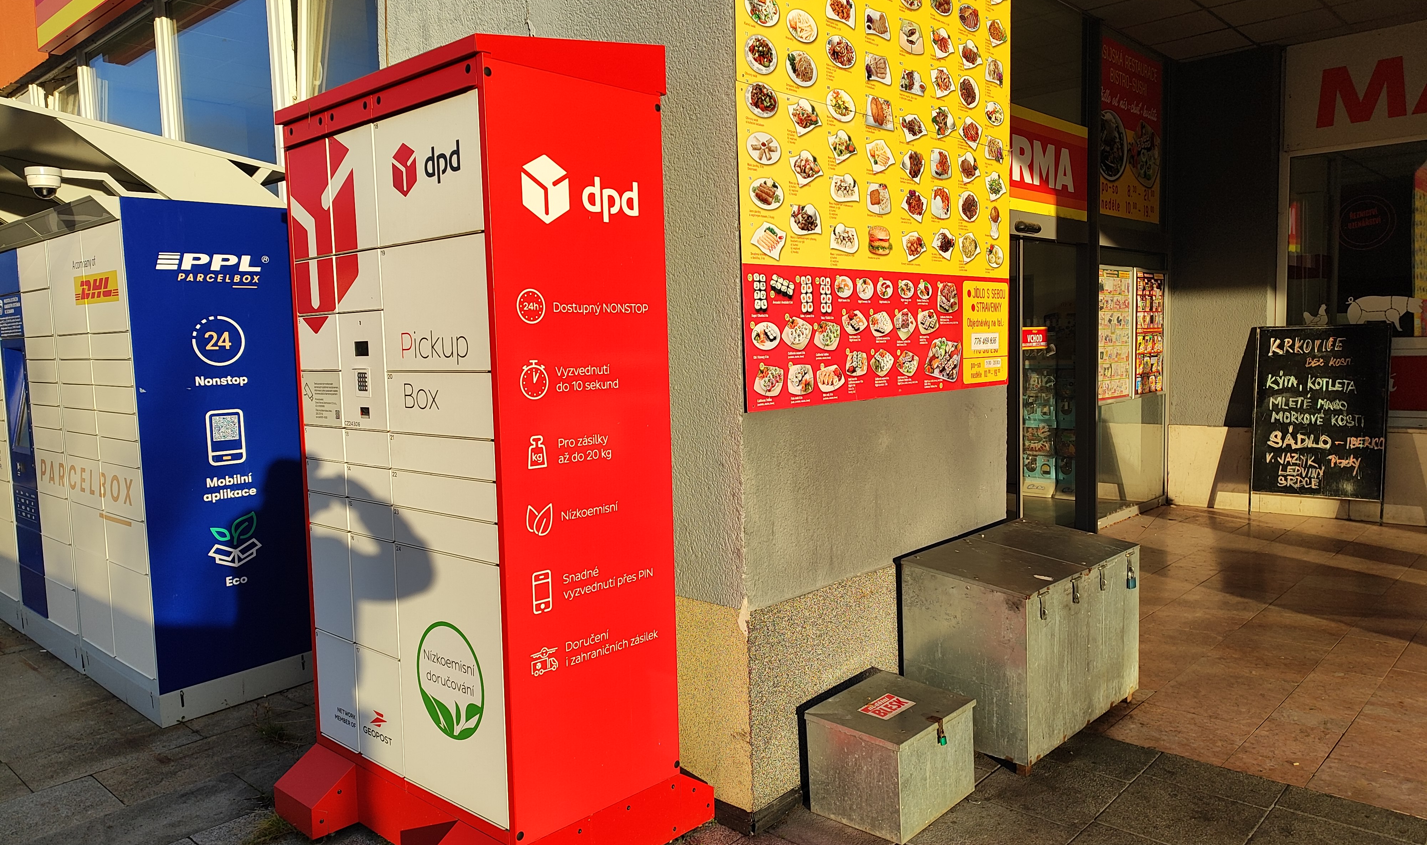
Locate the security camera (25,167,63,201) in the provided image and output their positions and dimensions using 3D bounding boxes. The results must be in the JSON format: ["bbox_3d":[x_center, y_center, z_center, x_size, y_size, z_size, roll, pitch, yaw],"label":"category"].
[{"bbox_3d":[-2.512,-0.897,3.711,0.119,0.121,0.119,3,7,42],"label":"security camera"}]

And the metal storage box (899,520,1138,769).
[{"bbox_3d":[1.205,0.819,3.822,0.908,0.669,0.505,-7,7,-44],"label":"metal storage box"}]

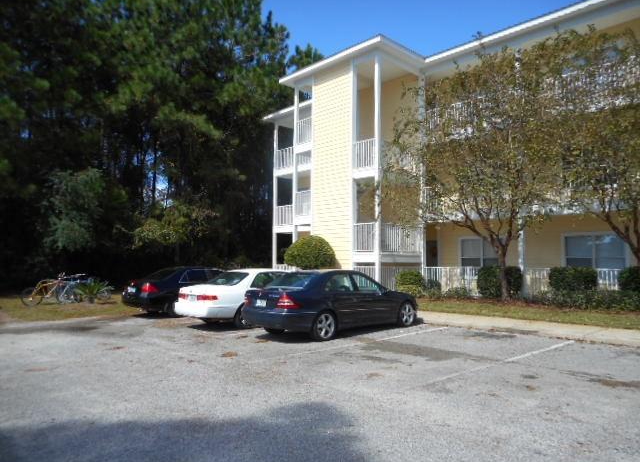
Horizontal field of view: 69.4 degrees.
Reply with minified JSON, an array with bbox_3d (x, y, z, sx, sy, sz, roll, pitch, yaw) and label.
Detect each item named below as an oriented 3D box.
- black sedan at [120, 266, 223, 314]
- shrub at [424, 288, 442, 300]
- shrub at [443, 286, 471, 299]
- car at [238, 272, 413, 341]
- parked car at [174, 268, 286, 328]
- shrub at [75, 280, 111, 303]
[{"bbox_3d":[-3.840,1.885,15.000,4.780,1.450,1.800,4,-5,-44],"label":"black sedan"},{"bbox_3d":[4.250,2.340,17.300,0.680,0.460,0.620,-1,-4,14],"label":"shrub"},{"bbox_3d":[5.170,2.330,17.500,1.060,0.540,0.900,-1,-4,16],"label":"shrub"},{"bbox_3d":[0.445,1.605,10.740,4.530,1.430,1.740,4,-5,-43],"label":"car"},{"bbox_3d":[-1.530,1.785,12.850,1.780,1.420,4.760,-3,-5,45],"label":"parked car"},{"bbox_3d":[-8.240,2.200,16.800,1.320,0.870,1.250,2,-4,-26],"label":"shrub"}]

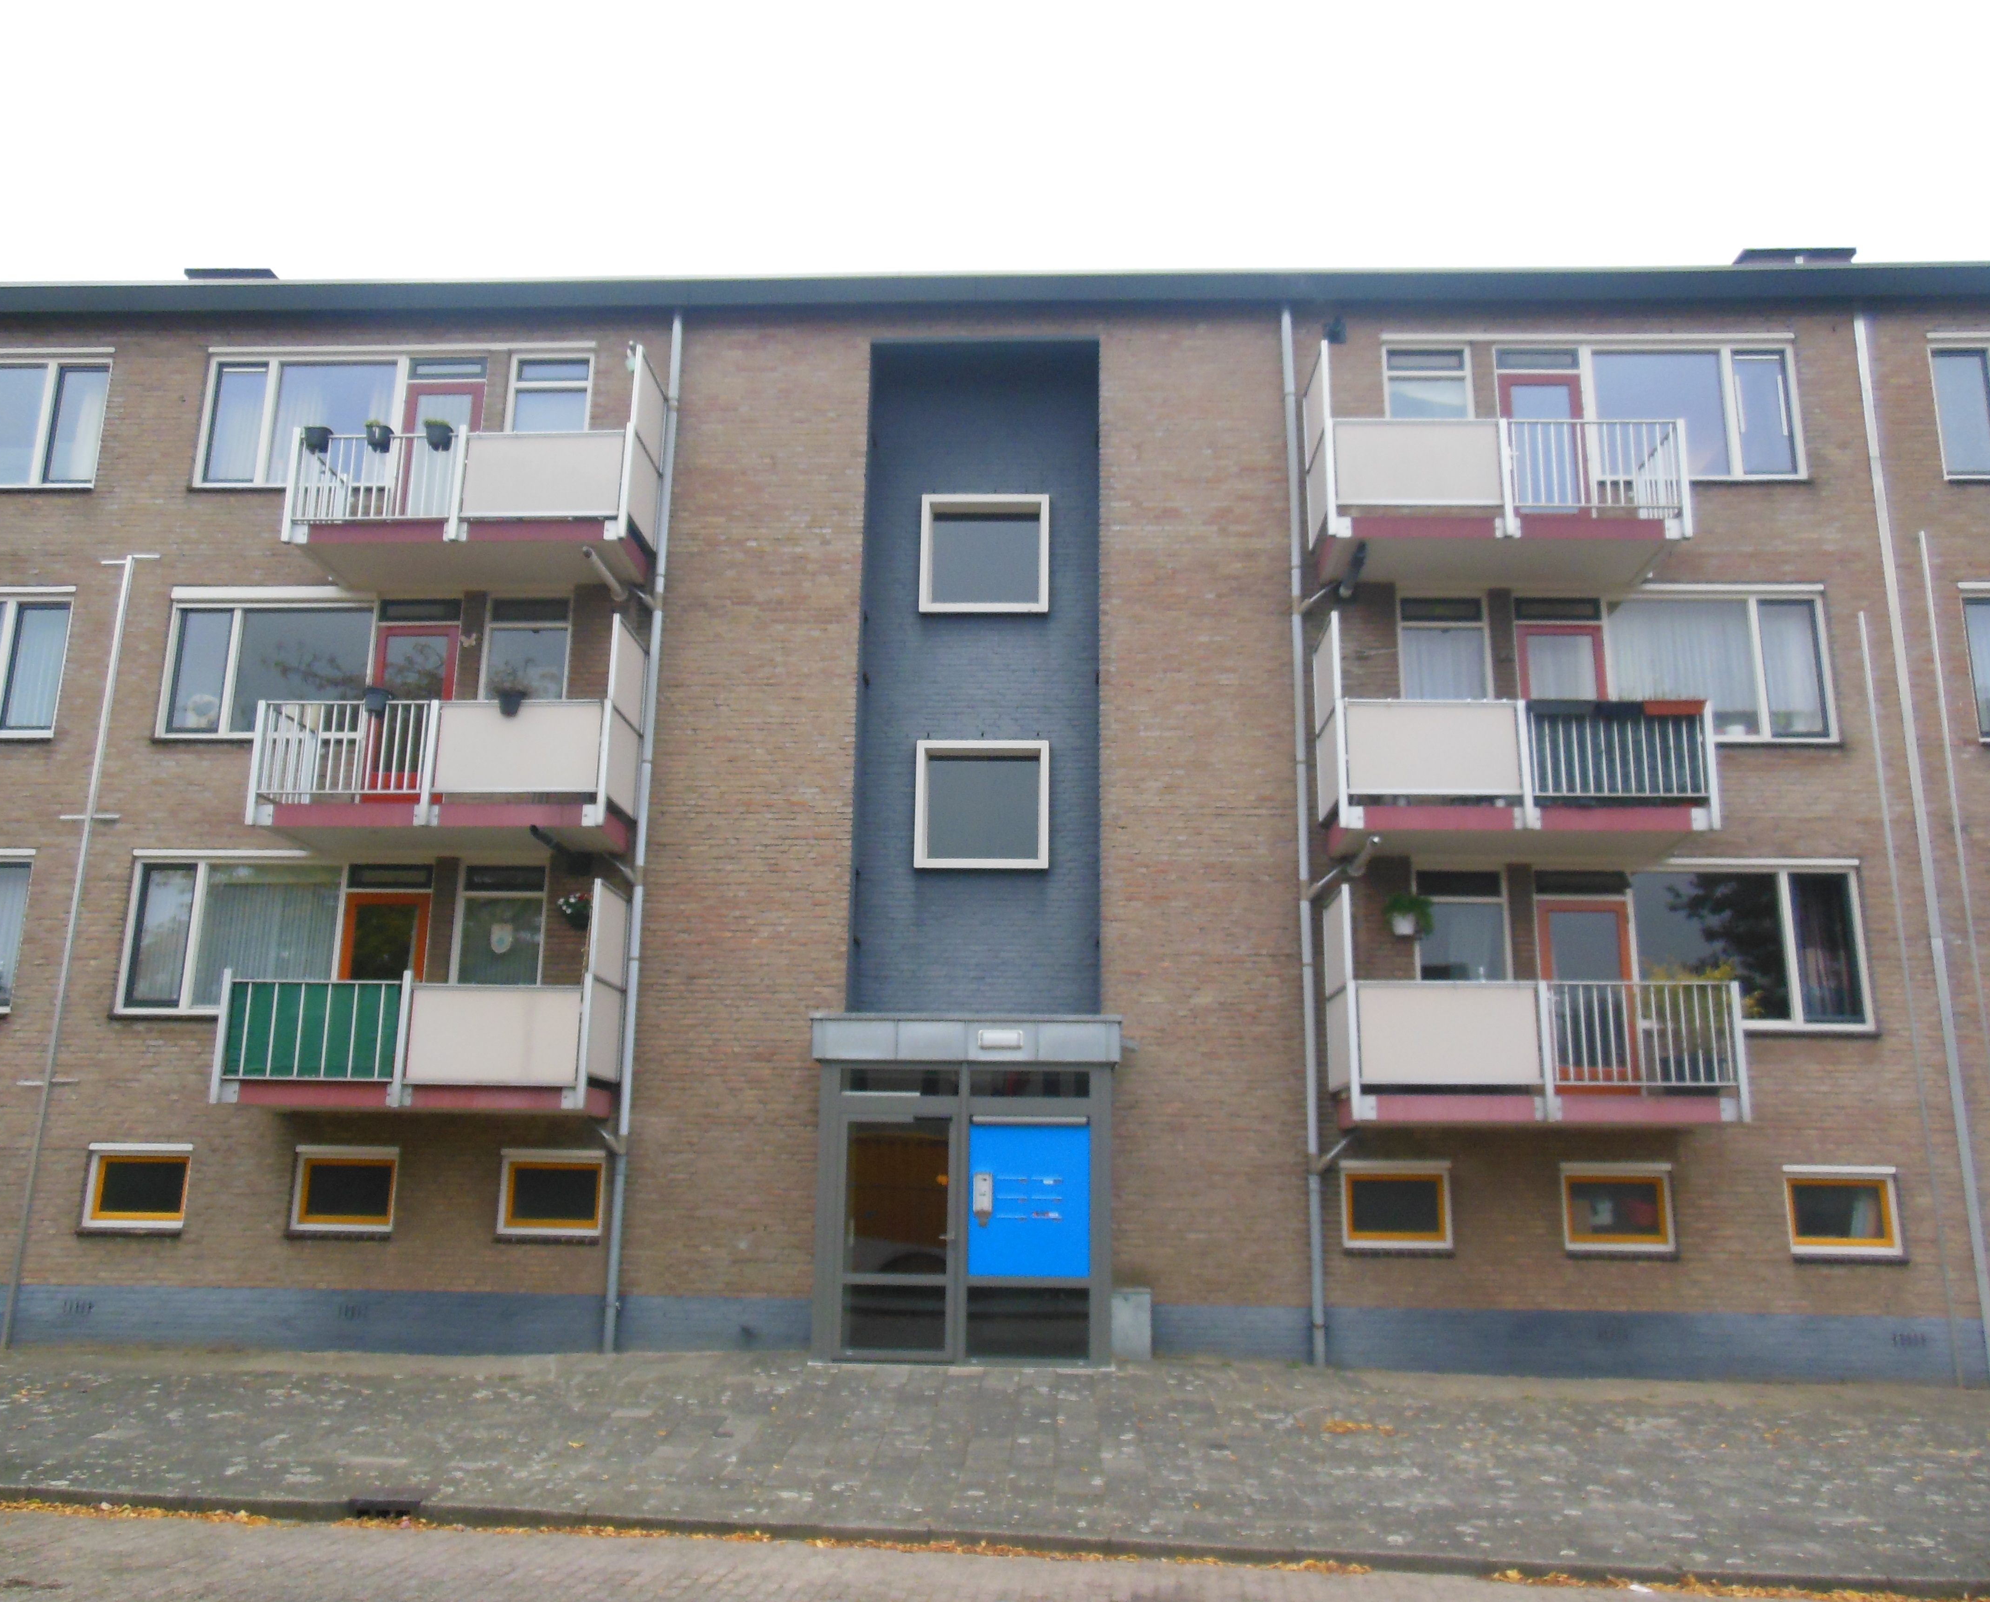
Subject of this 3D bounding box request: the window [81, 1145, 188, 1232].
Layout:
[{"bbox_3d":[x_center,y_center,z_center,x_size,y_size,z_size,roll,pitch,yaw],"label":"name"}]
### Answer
[{"bbox_3d":[-7.733,3.499,13.958,0.896,0.772,0.130,1,-13,1],"label":"window"}]

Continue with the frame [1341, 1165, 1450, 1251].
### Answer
[{"bbox_3d":[3.555,3.609,13.652,0.943,0.696,0.110,0,-13,2],"label":"frame"}]

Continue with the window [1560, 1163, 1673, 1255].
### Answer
[{"bbox_3d":[5.509,3.620,13.698,0.960,0.772,0.130,1,-13,1],"label":"window"}]

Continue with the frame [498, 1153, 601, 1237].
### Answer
[{"bbox_3d":[-4.006,3.576,14.052,0.919,0.791,0.140,0,-13,2],"label":"frame"}]

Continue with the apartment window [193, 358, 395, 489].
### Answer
[{"bbox_3d":[-7.118,-3.877,15.854,2.056,1.441,0.120,0,-13,2],"label":"apartment window"}]

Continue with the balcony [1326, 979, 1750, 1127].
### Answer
[{"bbox_3d":[4.567,2.168,13.278,3.240,1.146,1.140,0,-13,2],"label":"balcony"}]

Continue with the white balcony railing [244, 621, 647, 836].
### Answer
[{"bbox_3d":[-4.932,-0.616,14.223,3.198,1.953,1.079,1,-13,1],"label":"white balcony railing"}]

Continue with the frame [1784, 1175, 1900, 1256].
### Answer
[{"bbox_3d":[7.491,3.662,13.659,0.969,0.698,0.120,1,-13,1],"label":"frame"}]

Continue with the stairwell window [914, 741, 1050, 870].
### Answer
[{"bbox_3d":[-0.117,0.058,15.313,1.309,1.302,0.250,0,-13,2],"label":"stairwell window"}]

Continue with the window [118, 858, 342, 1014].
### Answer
[{"bbox_3d":[-7.193,1.297,14.627,2.045,1.484,0.120,0,-13,2],"label":"window"}]

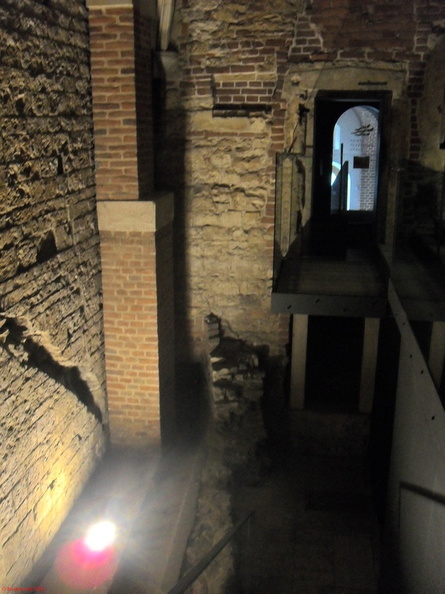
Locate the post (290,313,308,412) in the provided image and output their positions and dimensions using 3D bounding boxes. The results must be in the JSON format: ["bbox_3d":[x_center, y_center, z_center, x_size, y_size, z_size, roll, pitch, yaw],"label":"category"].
[{"bbox_3d":[0.771,0.617,6.011,0.148,1.038,0.150,3,16,9],"label":"post"}]

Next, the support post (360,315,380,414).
[{"bbox_3d":[1.442,0.643,5.903,0.141,1.023,0.150,3,16,9],"label":"support post"}]

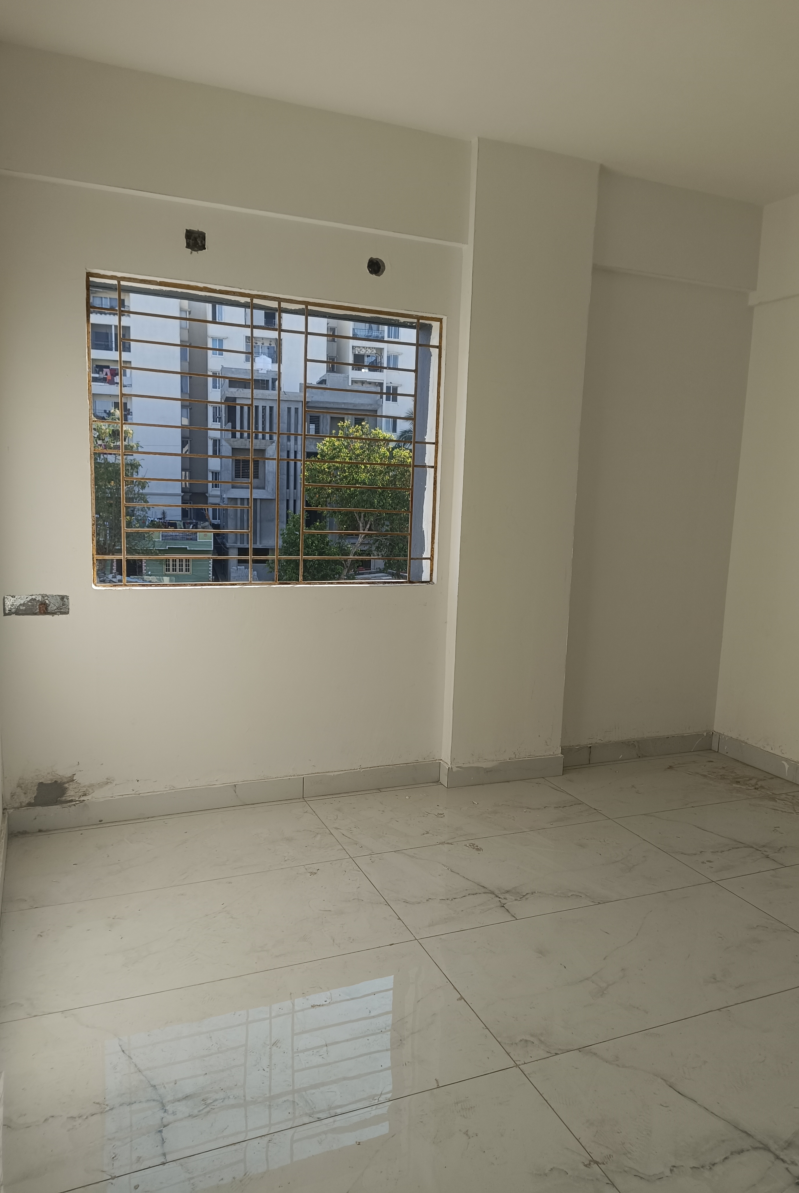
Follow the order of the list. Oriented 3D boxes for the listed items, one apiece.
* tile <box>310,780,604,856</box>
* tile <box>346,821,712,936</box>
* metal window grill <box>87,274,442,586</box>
[{"bbox_3d":[0.258,0.950,3.642,1.200,0.014,0.603,-1,8,-23],"label":"tile"},{"bbox_3d":[0.492,1.030,3.094,1.200,0.014,0.600,-1,8,-23],"label":"tile"},{"bbox_3d":[-0.510,-0.641,3.486,1.496,1.192,0.028,-1,8,-23],"label":"metal window grill"}]

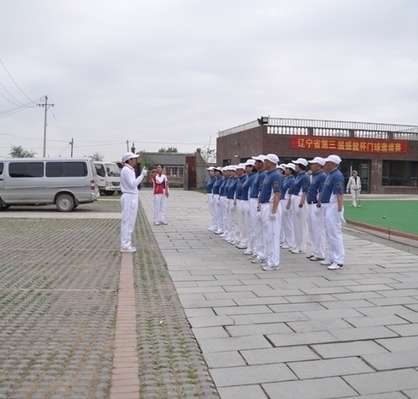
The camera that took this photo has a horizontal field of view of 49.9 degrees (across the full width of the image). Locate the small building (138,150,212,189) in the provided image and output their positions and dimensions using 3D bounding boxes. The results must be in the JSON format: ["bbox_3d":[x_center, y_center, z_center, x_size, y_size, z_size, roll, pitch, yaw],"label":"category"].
[{"bbox_3d":[-3.825,-3.254,48.395,7.200,3.500,5.500,0,3,-7],"label":"small building"}]

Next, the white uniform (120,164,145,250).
[{"bbox_3d":[-1.384,0.152,8.152,0.460,1.540,0.480,0,3,-8],"label":"white uniform"}]

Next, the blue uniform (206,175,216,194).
[{"bbox_3d":[0.067,-0.390,11.330,0.280,0.540,0.450,0,4,-12],"label":"blue uniform"}]

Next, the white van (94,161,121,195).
[{"bbox_3d":[-7.585,-1.478,29.235,4.400,2.150,1.800,3,4,35],"label":"white van"}]

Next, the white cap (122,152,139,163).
[{"bbox_3d":[-1.399,-0.726,8.049,0.280,0.165,0.180,0,3,-6],"label":"white cap"}]

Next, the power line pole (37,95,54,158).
[{"bbox_3d":[-18.113,-6.589,49.712,1.950,9.600,0.400,0,3,-8],"label":"power line pole"}]

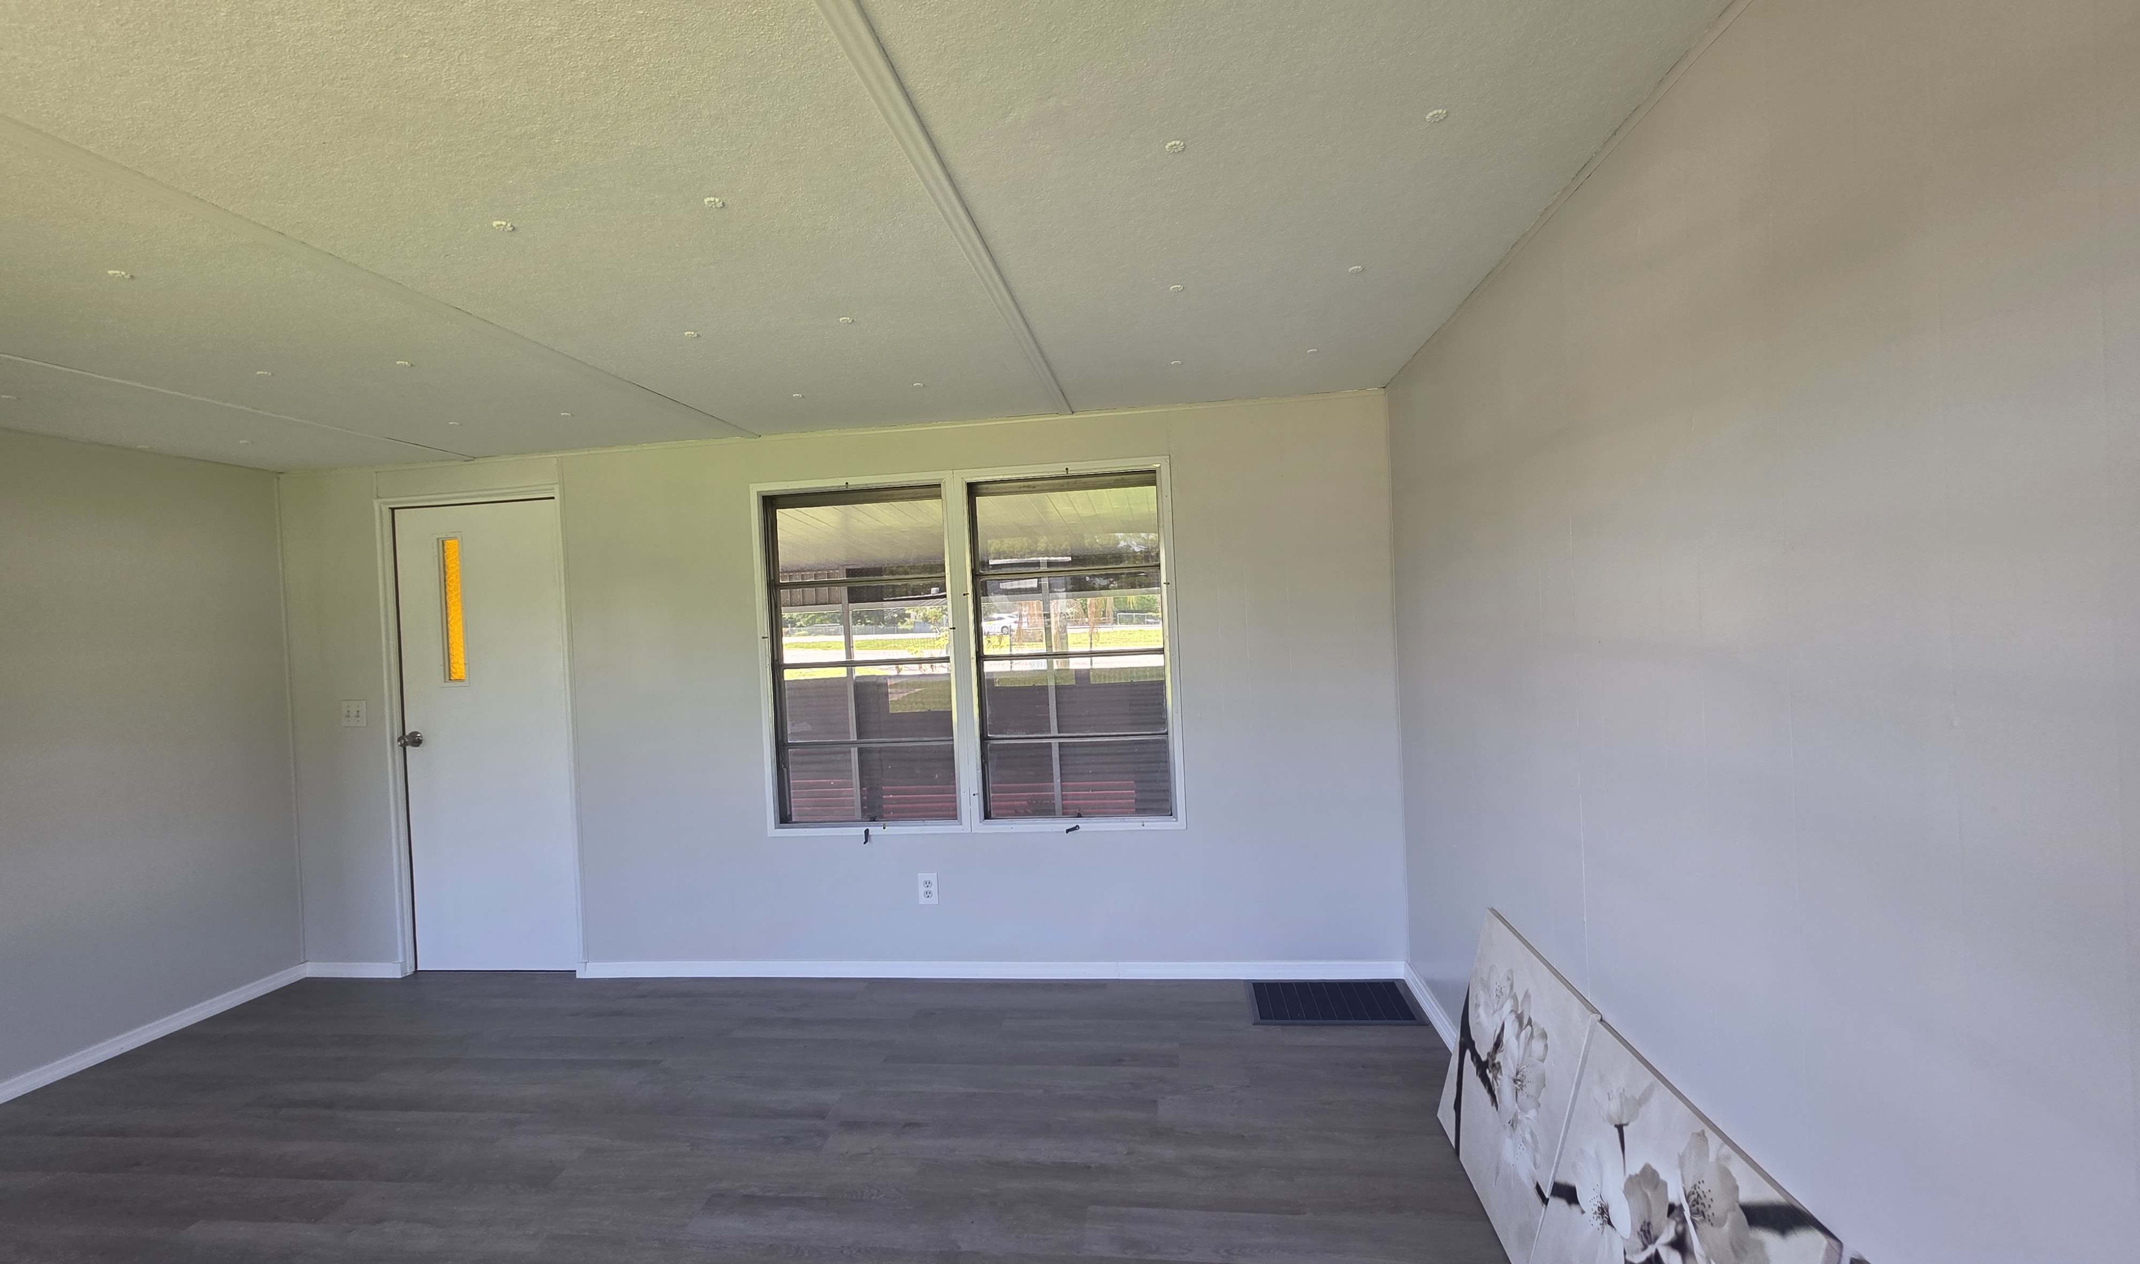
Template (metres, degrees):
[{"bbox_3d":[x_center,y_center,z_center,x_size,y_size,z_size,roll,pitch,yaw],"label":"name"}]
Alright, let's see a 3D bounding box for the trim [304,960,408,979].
[{"bbox_3d":[-3.021,1.431,3.403,0.481,0.068,0.015,-3,1,7],"label":"trim"}]

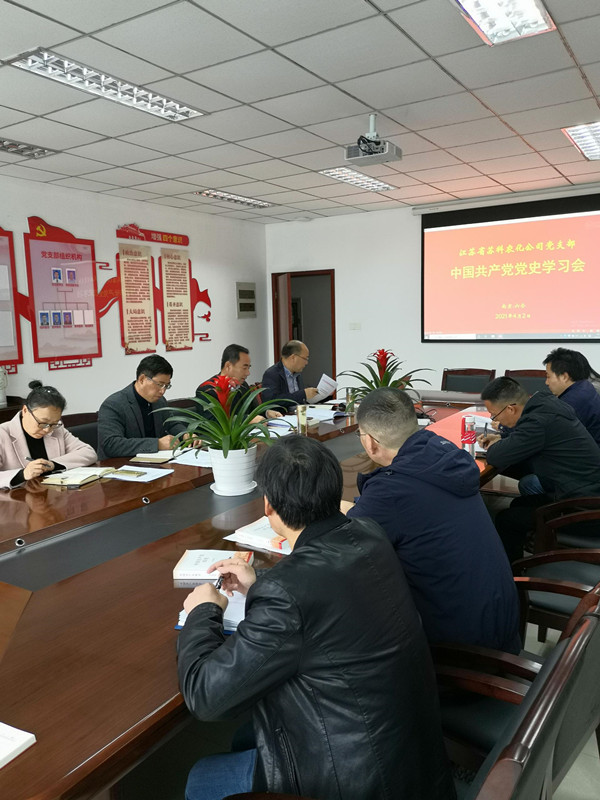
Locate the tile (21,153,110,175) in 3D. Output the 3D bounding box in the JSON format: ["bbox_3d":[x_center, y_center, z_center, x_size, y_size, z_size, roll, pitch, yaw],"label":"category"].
[{"bbox_3d":[-1.939,-1.964,5.214,0.595,0.020,0.595,3,9,32],"label":"tile"}]

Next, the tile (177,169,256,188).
[{"bbox_3d":[-0.789,-2.091,5.896,0.600,0.020,0.600,3,9,32],"label":"tile"}]

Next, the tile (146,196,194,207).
[{"bbox_3d":[-1.389,-2.231,6.981,0.396,0.020,0.600,4,9,32],"label":"tile"}]

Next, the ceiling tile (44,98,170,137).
[{"bbox_3d":[-1.248,-1.827,4.063,0.600,0.020,0.600,3,9,32],"label":"ceiling tile"}]

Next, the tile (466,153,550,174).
[{"bbox_3d":[1.881,-2.127,5.605,0.600,0.020,0.600,4,9,32],"label":"tile"}]

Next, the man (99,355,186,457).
[{"bbox_3d":[-0.894,0.375,3.840,0.720,1.320,0.540,3,9,32],"label":"man"}]

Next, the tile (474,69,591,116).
[{"bbox_3d":[1.424,-1.870,3.801,0.595,0.020,0.595,3,9,32],"label":"tile"}]

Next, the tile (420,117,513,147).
[{"bbox_3d":[1.237,-1.975,4.622,0.595,0.020,0.595,3,9,32],"label":"tile"}]

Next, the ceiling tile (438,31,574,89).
[{"bbox_3d":[1.093,-1.782,3.275,0.600,0.020,0.600,3,9,32],"label":"ceiling tile"}]

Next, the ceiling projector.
[{"bbox_3d":[0.482,-1.739,4.127,0.310,0.285,0.255,3,9,30],"label":"ceiling projector"}]

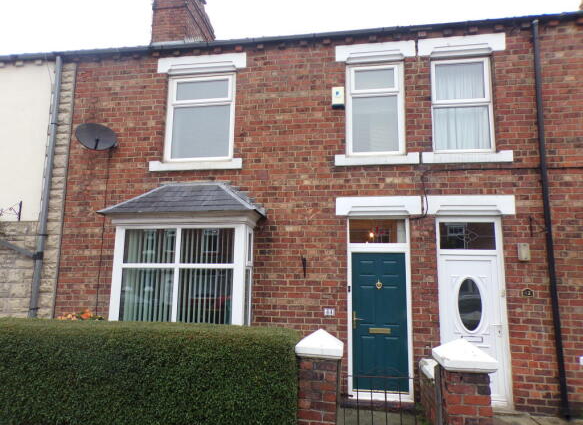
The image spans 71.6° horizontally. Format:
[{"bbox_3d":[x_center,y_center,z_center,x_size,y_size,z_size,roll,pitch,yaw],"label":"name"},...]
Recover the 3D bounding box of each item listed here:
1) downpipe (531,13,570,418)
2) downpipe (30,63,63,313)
[{"bbox_3d":[3.377,-0.062,5.295,0.069,5.237,0.076,-1,-8,10],"label":"downpipe"},{"bbox_3d":[-3.998,-0.076,6.519,0.080,5.216,0.080,-1,-8,10],"label":"downpipe"}]

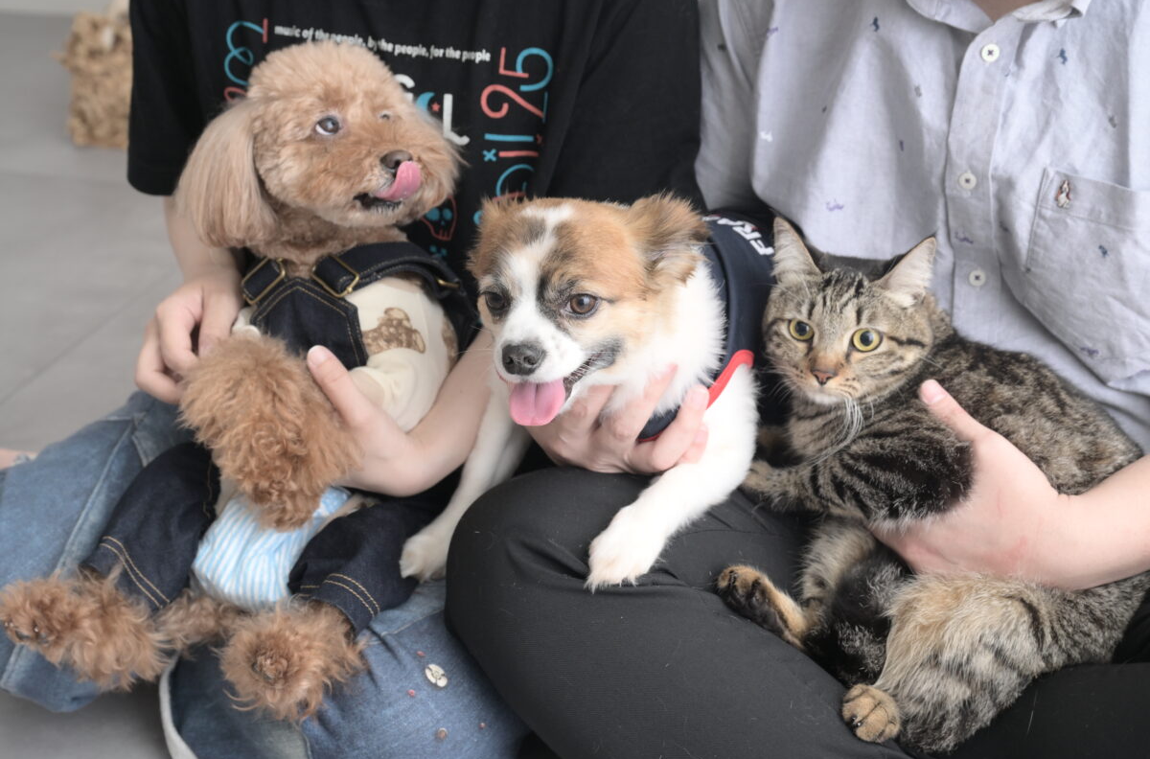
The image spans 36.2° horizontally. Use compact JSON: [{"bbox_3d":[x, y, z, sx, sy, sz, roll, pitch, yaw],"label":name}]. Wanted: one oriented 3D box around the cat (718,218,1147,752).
[{"bbox_3d":[0.235,0.049,1.125,0.326,0.286,0.219,-16,27,-34],"label":"cat"}]

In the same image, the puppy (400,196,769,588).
[{"bbox_3d":[0.041,-0.019,1.109,0.184,0.224,0.337,11,24,25],"label":"puppy"}]

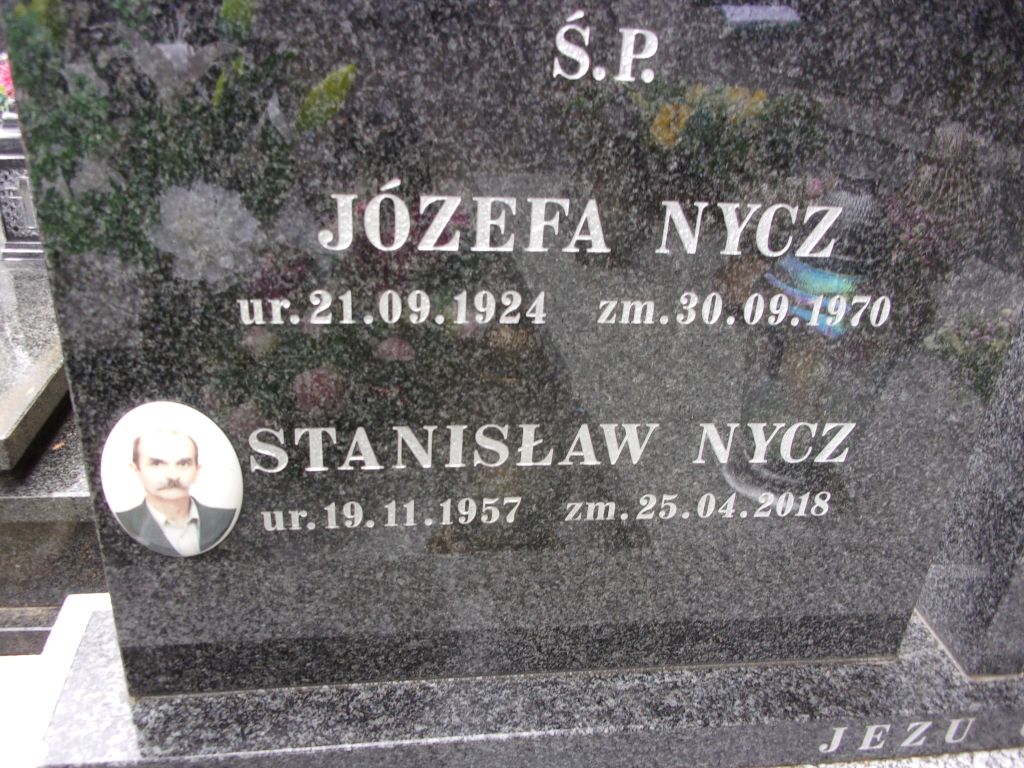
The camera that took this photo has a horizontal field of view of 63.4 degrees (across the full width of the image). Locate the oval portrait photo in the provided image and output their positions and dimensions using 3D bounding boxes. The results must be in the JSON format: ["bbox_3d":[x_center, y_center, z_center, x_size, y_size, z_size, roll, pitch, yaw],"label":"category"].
[{"bbox_3d":[-0.276,0.083,0.673,0.110,0.150,0.013,0,26,-8],"label":"oval portrait photo"}]

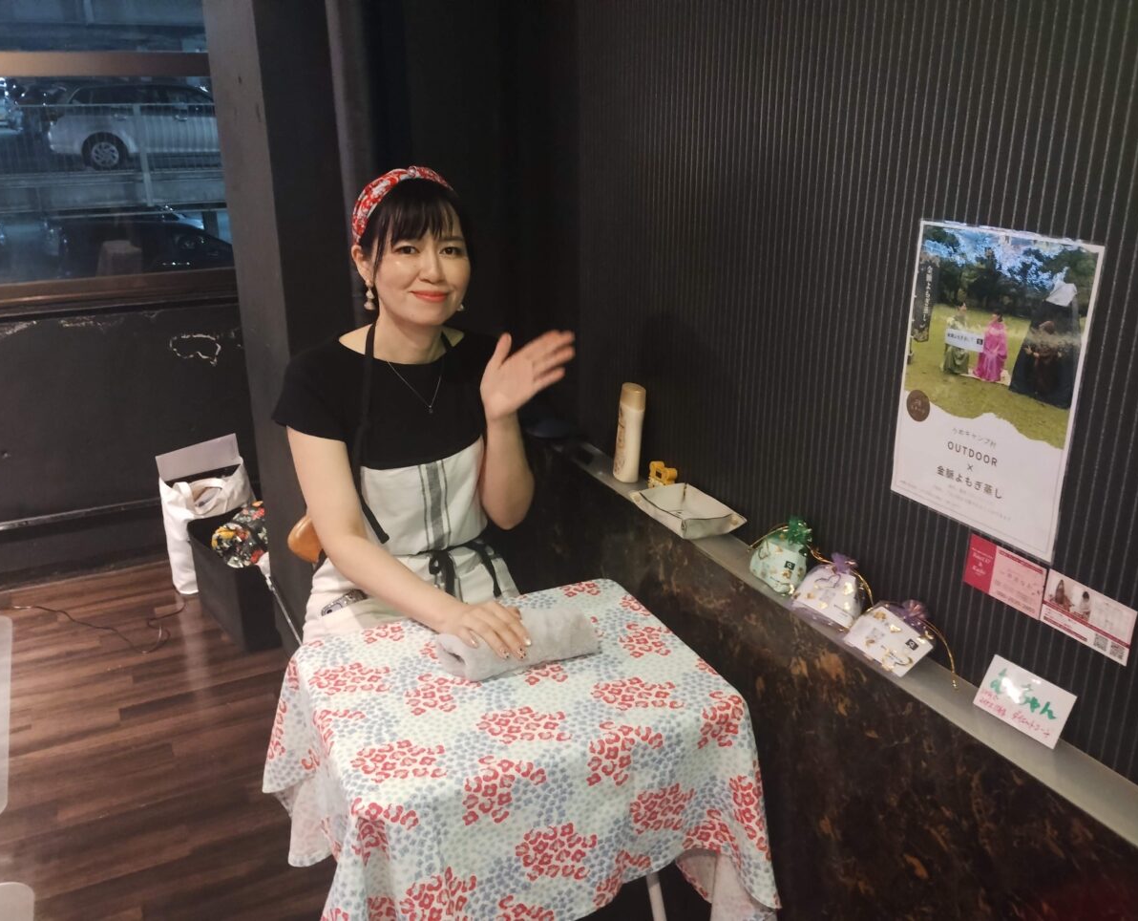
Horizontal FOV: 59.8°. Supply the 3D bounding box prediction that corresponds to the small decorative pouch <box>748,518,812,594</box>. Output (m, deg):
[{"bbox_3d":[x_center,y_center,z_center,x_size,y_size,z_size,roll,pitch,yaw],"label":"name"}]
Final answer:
[{"bbox_3d":[0.276,0.119,1.264,0.042,0.082,0.080,7,12,-37],"label":"small decorative pouch"}]

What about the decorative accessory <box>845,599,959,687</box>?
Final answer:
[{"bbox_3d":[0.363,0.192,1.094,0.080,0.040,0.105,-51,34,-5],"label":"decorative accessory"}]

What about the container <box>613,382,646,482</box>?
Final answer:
[{"bbox_3d":[0.099,-0.047,1.605,0.042,0.155,0.042,3,18,-1],"label":"container"}]

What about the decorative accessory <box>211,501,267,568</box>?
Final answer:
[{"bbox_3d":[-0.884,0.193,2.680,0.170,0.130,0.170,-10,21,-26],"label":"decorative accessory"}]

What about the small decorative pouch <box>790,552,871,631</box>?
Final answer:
[{"bbox_3d":[0.317,0.156,1.179,0.040,0.080,0.090,15,7,-40],"label":"small decorative pouch"}]

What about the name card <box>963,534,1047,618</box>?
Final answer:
[{"bbox_3d":[0.434,0.115,0.987,0.003,0.055,0.091,-10,22,-24],"label":"name card"}]

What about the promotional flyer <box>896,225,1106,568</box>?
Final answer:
[{"bbox_3d":[0.408,-0.073,0.973,0.004,0.298,0.211,-10,22,-24],"label":"promotional flyer"}]

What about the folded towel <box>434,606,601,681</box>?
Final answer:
[{"bbox_3d":[-0.067,0.234,1.326,0.195,0.054,0.092,-10,22,-24],"label":"folded towel"}]

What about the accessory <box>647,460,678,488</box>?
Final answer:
[{"bbox_3d":[0.146,0.028,1.558,0.034,0.042,0.040,-10,22,-24],"label":"accessory"}]

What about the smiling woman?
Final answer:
[{"bbox_3d":[-0.172,0.223,1.540,0.440,1.270,0.580,-10,22,-24],"label":"smiling woman"}]

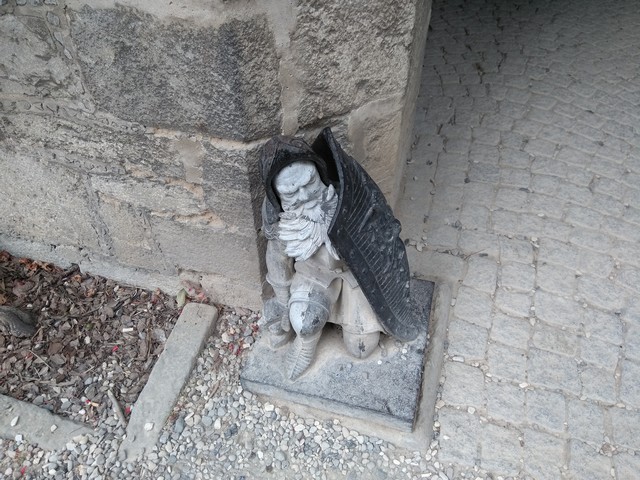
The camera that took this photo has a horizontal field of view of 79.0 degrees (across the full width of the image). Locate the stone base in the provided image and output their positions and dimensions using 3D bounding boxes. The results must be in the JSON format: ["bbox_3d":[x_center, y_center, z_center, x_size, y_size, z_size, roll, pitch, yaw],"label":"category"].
[{"bbox_3d":[0.091,0.277,1.119,0.465,0.090,0.455,12,47,11],"label":"stone base"}]

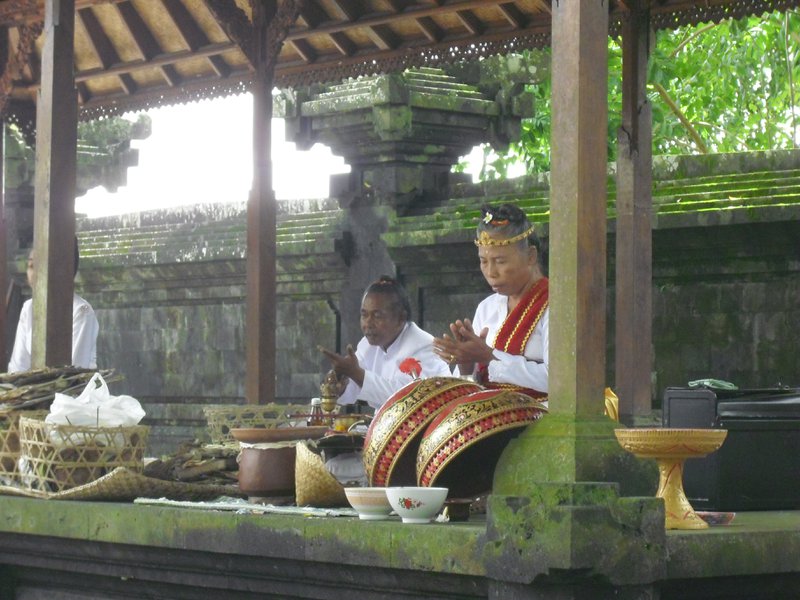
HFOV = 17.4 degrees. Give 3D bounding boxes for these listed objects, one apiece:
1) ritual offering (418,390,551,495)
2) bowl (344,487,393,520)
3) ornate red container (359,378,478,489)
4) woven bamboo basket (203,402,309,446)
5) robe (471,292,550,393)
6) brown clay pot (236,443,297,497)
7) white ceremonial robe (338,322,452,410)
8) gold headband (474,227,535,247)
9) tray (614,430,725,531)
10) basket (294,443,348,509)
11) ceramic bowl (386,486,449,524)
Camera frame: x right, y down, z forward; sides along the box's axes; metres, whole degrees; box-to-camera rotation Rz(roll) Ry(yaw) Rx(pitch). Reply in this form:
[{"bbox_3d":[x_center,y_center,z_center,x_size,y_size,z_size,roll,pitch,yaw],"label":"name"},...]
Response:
[{"bbox_3d":[0.199,0.371,6.971,0.420,0.190,0.420,0,-44,-52],"label":"ritual offering"},{"bbox_3d":[-0.060,0.488,6.250,0.145,0.073,0.145,0,-2,0],"label":"bowl"},{"bbox_3d":[0.050,0.352,6.796,0.185,0.400,0.400,39,0,30],"label":"ornate red container"},{"bbox_3d":[-0.410,0.410,8.200,0.400,0.160,0.340,0,-2,11],"label":"woven bamboo basket"},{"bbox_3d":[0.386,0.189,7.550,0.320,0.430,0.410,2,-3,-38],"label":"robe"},{"bbox_3d":[-0.323,0.471,7.050,0.225,0.165,0.220,0,-2,0],"label":"brown clay pot"},{"bbox_3d":[-0.015,0.312,8.800,0.340,0.470,0.420,2,-3,-38],"label":"white ceremonial robe"},{"bbox_3d":[0.303,-0.183,7.460,0.190,0.050,0.165,-14,7,-41],"label":"gold headband"},{"bbox_3d":[0.668,0.441,6.450,0.277,0.255,0.277,0,-2,0],"label":"tray"},{"bbox_3d":[-0.202,0.458,6.860,0.150,0.175,0.150,0,-2,6],"label":"basket"},{"bbox_3d":[0.043,0.522,6.640,0.160,0.091,0.160,0,-2,0],"label":"ceramic bowl"}]

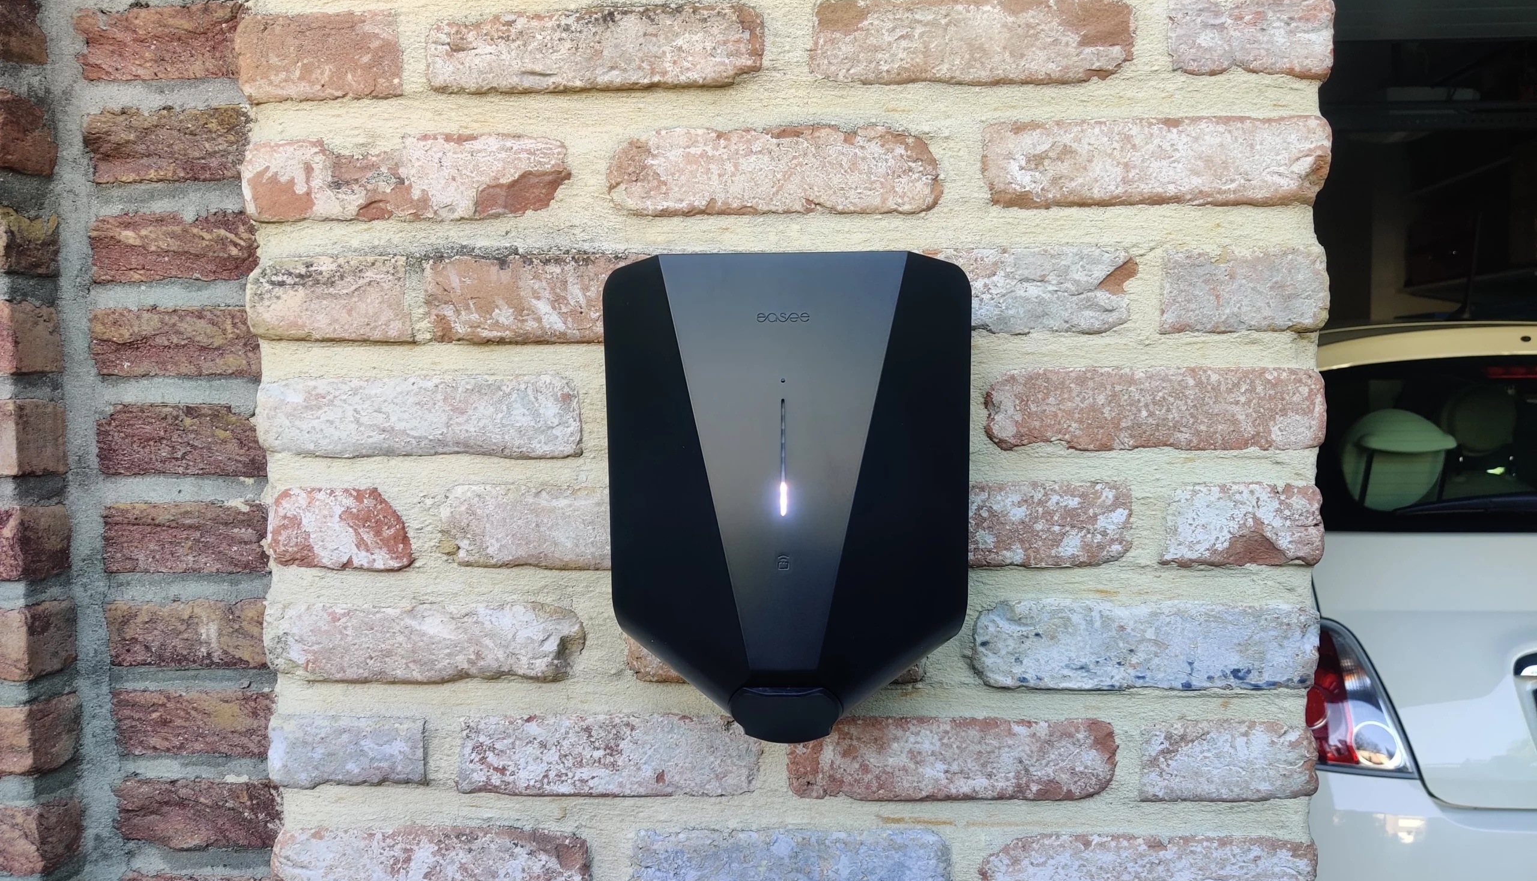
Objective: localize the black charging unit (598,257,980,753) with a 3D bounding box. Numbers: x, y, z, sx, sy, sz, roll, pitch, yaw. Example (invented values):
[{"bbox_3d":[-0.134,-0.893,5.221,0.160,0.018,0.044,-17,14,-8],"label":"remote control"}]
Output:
[{"bbox_3d":[0.010,0.029,0.632,0.193,0.256,0.106,0,4,3],"label":"black charging unit"}]

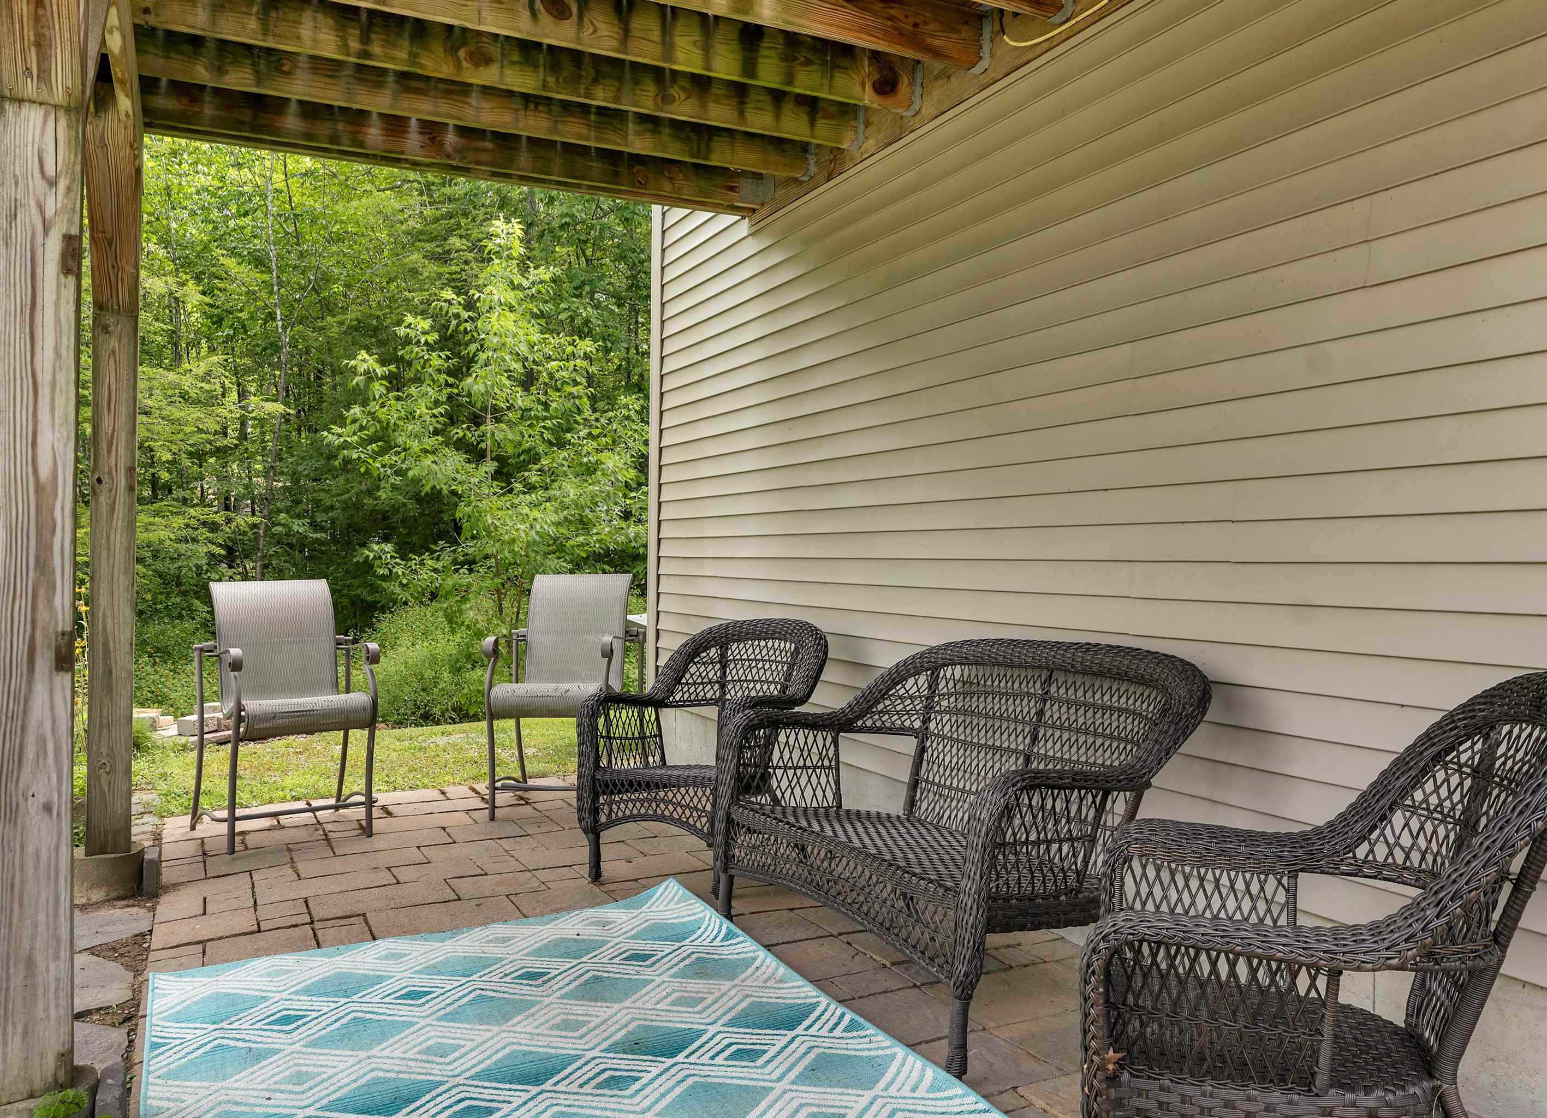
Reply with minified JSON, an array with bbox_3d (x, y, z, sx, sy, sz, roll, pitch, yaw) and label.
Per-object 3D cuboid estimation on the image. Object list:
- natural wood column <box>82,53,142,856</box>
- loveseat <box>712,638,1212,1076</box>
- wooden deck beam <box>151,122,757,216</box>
[{"bbox_3d":[-2.413,-0.306,4.092,0.141,2.734,0.141,1,0,-27],"label":"natural wood column"},{"bbox_3d":[0.438,0.692,3.184,0.799,0.915,1.337,1,0,-27],"label":"loveseat"},{"bbox_3d":[-1.258,-1.672,4.588,2.613,0.201,0.045,-1,1,-27],"label":"wooden deck beam"}]

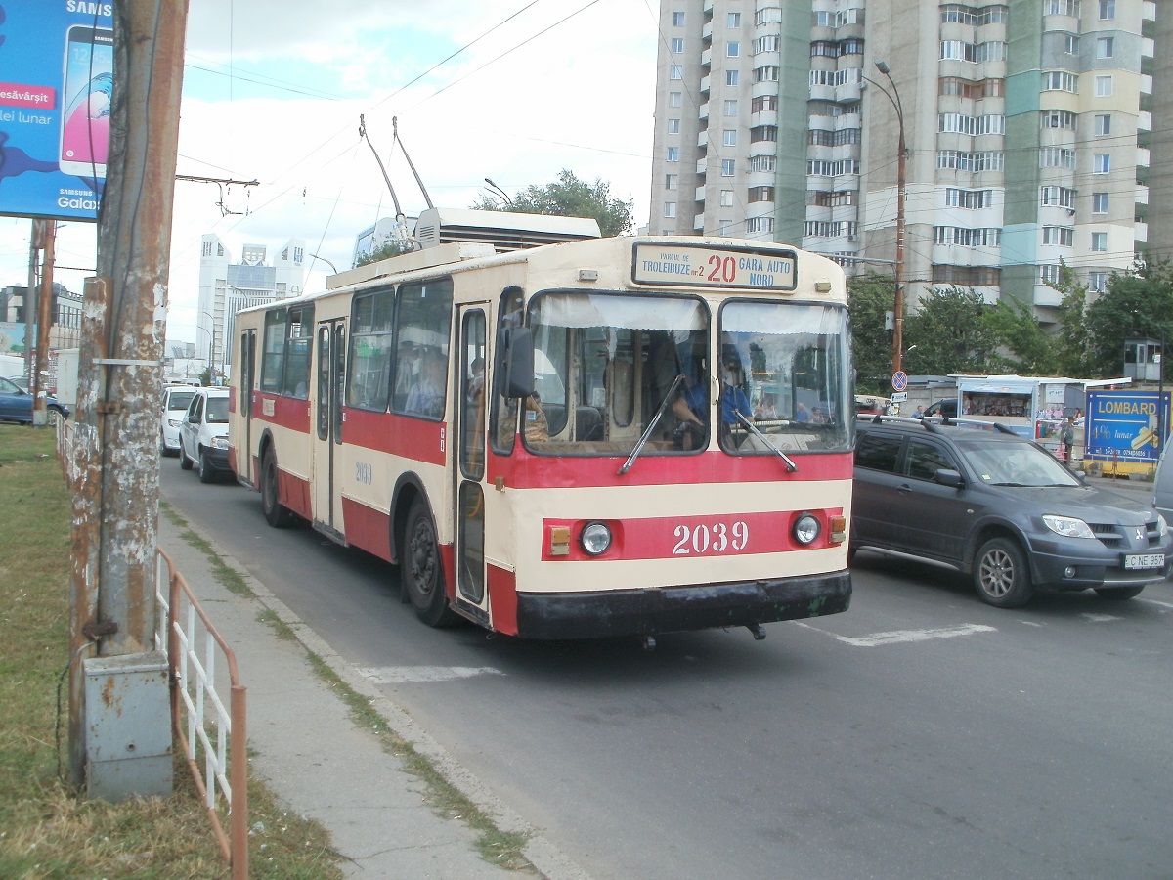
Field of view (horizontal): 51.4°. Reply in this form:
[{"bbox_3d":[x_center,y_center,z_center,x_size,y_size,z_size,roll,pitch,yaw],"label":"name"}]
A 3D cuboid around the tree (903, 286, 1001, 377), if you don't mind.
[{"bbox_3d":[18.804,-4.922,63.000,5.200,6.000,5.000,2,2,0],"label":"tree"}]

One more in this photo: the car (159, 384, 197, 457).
[{"bbox_3d":[-8.772,-0.550,27.371,1.750,1.500,4.250,0,4,-25],"label":"car"}]

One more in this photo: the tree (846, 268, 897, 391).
[{"bbox_3d":[13.408,-4.624,58.000,4.400,6.900,4.400,2,2,0],"label":"tree"}]

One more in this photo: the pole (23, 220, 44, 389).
[{"bbox_3d":[-20.844,-4.847,46.000,0.300,7.200,0.300,2,2,0],"label":"pole"}]

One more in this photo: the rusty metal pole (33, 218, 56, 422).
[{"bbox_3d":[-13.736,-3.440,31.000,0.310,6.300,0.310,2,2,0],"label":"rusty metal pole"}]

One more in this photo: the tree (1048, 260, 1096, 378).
[{"bbox_3d":[24.666,-5.539,62.000,3.000,7.000,3.000,2,2,0],"label":"tree"}]

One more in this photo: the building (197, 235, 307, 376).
[{"bbox_3d":[-151.869,-60.258,555.000,46.000,63.000,26.000,2,2,-12],"label":"building"}]

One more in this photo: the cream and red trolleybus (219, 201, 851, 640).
[{"bbox_3d":[-1.661,-0.495,12.944,2.520,3.380,11.750,0,4,-25],"label":"cream and red trolleybus"}]

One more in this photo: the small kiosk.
[{"bbox_3d":[16.826,-0.784,45.500,6.600,2.900,3.000,2,2,12],"label":"small kiosk"}]

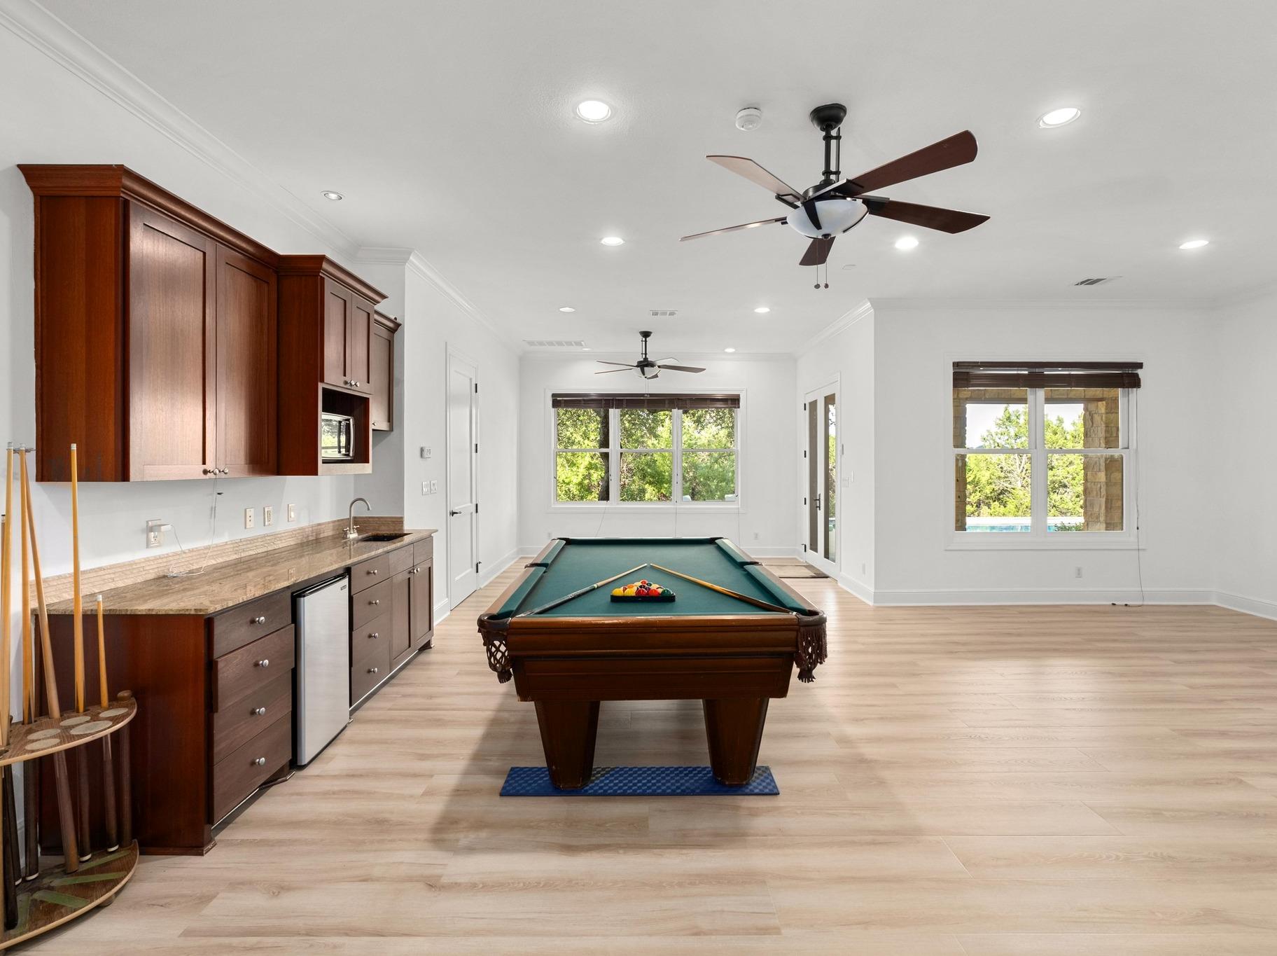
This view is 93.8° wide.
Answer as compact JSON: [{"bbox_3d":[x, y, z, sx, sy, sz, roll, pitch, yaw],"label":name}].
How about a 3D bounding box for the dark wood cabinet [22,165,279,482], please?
[{"bbox_3d":[-2.000,-0.556,2.586,0.370,1.119,0.958,0,2,0],"label":"dark wood cabinet"}]

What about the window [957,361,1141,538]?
[{"bbox_3d":[4.040,-0.256,5.920,1.860,1.790,0.130,0,2,1],"label":"window"}]

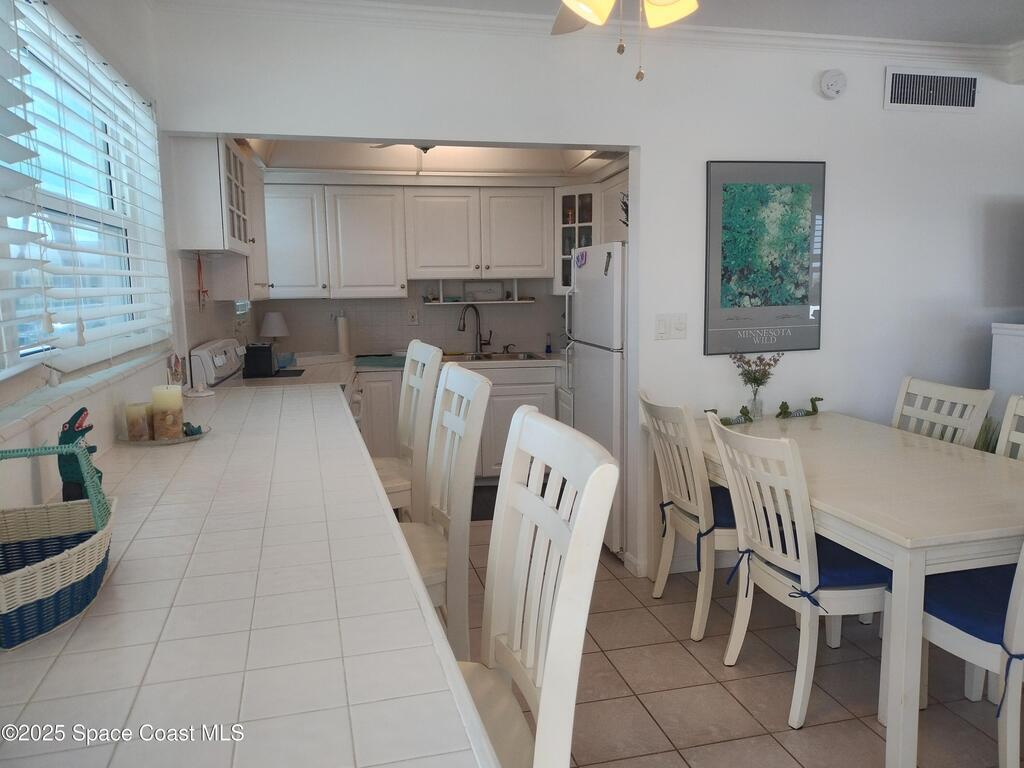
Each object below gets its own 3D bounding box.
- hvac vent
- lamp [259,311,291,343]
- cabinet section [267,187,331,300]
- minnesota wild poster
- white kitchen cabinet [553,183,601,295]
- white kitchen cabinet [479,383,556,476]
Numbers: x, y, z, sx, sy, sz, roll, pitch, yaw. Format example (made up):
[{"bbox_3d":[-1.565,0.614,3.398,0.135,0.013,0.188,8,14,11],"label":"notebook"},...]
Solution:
[{"bbox_3d":[2.089,-1.460,3.675,0.567,0.203,0.025,-3,9,-15],"label":"hvac vent"},{"bbox_3d":[-1.540,-0.276,4.823,0.180,0.360,0.180,-3,9,-15],"label":"lamp"},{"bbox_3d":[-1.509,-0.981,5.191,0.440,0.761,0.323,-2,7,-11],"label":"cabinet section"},{"bbox_3d":[1.224,-0.603,3.558,0.642,0.903,0.025,-3,9,-15],"label":"minnesota wild poster"},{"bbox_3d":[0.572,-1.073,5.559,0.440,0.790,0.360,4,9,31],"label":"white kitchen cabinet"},{"bbox_3d":[-0.017,0.287,5.592,0.570,0.680,0.560,-3,8,-13],"label":"white kitchen cabinet"}]

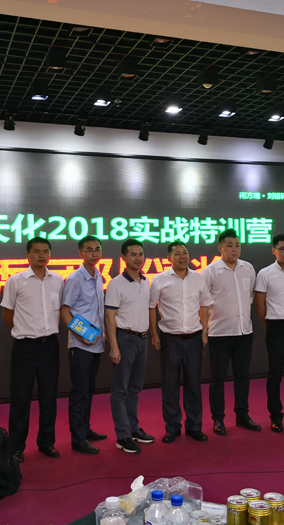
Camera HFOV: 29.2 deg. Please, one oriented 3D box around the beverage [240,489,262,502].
[{"bbox_3d":[0.339,0.760,1.691,0.066,0.092,0.066,-1,-1,-19],"label":"beverage"}]

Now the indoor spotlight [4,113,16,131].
[{"bbox_3d":[-1.382,-1.475,5.726,0.118,0.190,0.140,-1,-1,-19],"label":"indoor spotlight"}]

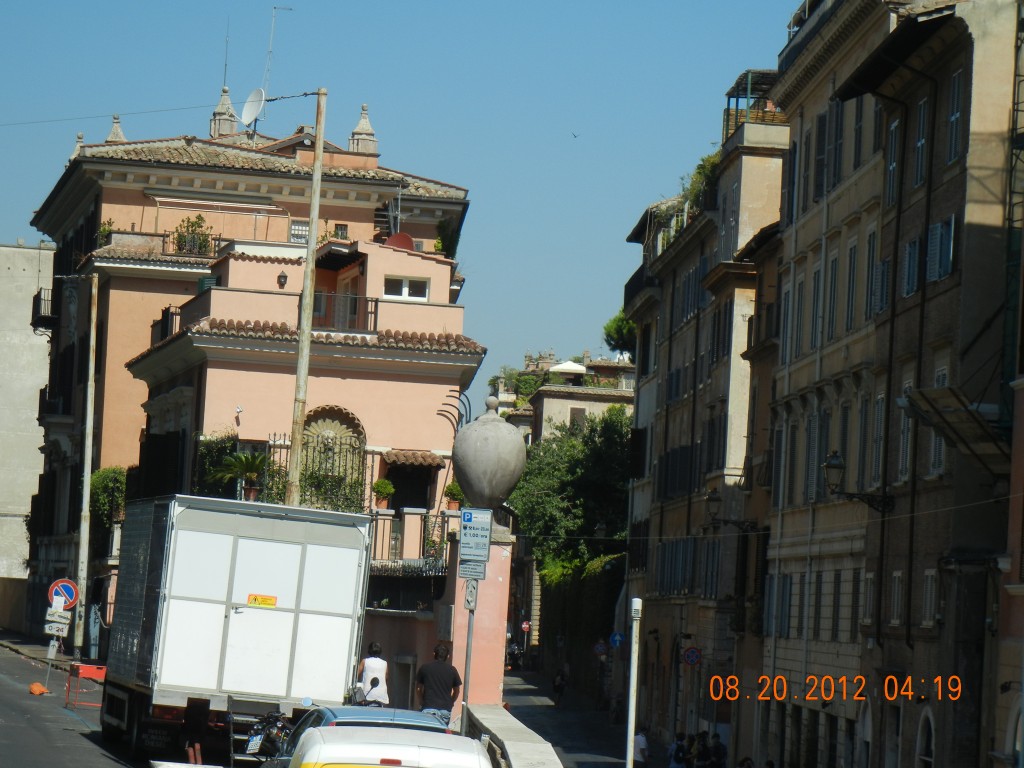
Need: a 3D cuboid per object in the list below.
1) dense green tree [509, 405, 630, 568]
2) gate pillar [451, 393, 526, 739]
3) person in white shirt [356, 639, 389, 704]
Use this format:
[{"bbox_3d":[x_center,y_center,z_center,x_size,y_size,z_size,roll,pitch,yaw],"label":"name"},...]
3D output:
[{"bbox_3d":[3.083,5.338,172.000,6.800,8.800,6.500,3,-4,0],"label":"dense green tree"},{"bbox_3d":[-0.363,2.516,43.000,0.940,4.750,0.940,3,-4,-6],"label":"gate pillar"},{"bbox_3d":[-1.828,4.188,44.800,0.450,1.650,0.300,3,-4,-7],"label":"person in white shirt"}]

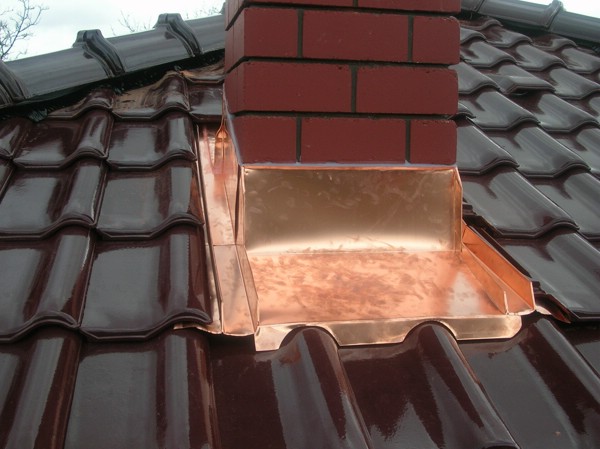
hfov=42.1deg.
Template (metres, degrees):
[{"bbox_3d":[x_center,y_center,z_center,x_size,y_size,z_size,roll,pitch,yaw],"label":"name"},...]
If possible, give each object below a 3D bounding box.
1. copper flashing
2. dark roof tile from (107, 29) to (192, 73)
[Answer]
[{"bbox_3d":[0.122,-0.044,1.835,0.664,0.239,0.903,0,24,-11],"label":"copper flashing"},{"bbox_3d":[-0.604,-0.637,2.842,0.235,0.112,0.365,5,23,35],"label":"dark roof tile"}]

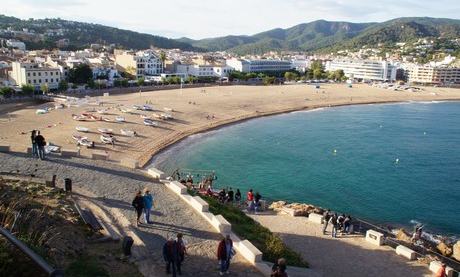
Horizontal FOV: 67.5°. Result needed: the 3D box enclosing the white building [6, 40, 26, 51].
[{"bbox_3d":[-215.116,-93.419,347.821,18.000,10.500,12.000,-8,15,-29],"label":"white building"}]

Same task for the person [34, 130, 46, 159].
[{"bbox_3d":[-10.999,0.400,20.022,0.580,1.740,0.420,-3,13,-15],"label":"person"}]

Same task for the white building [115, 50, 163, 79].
[{"bbox_3d":[-60.311,-45.737,230.303,20.000,20.300,27.000,-13,18,-43],"label":"white building"}]

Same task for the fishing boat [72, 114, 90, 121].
[{"bbox_3d":[-45.754,-6.188,106.005,5.300,1.100,1.800,3,13,15],"label":"fishing boat"}]

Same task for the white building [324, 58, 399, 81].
[{"bbox_3d":[104.709,-54.682,277.589,46.000,15.800,24.000,10,17,37],"label":"white building"}]

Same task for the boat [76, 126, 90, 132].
[{"bbox_3d":[-42.564,-2.675,99.957,4.300,0.900,1.600,10,17,36],"label":"boat"}]

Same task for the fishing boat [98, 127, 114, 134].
[{"bbox_3d":[-35.314,-2.252,97.966,4.800,1.000,1.700,10,17,36],"label":"fishing boat"}]

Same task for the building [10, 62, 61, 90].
[{"bbox_3d":[-94.667,-29.040,168.442,12.500,13.500,17.500,8,15,32],"label":"building"}]

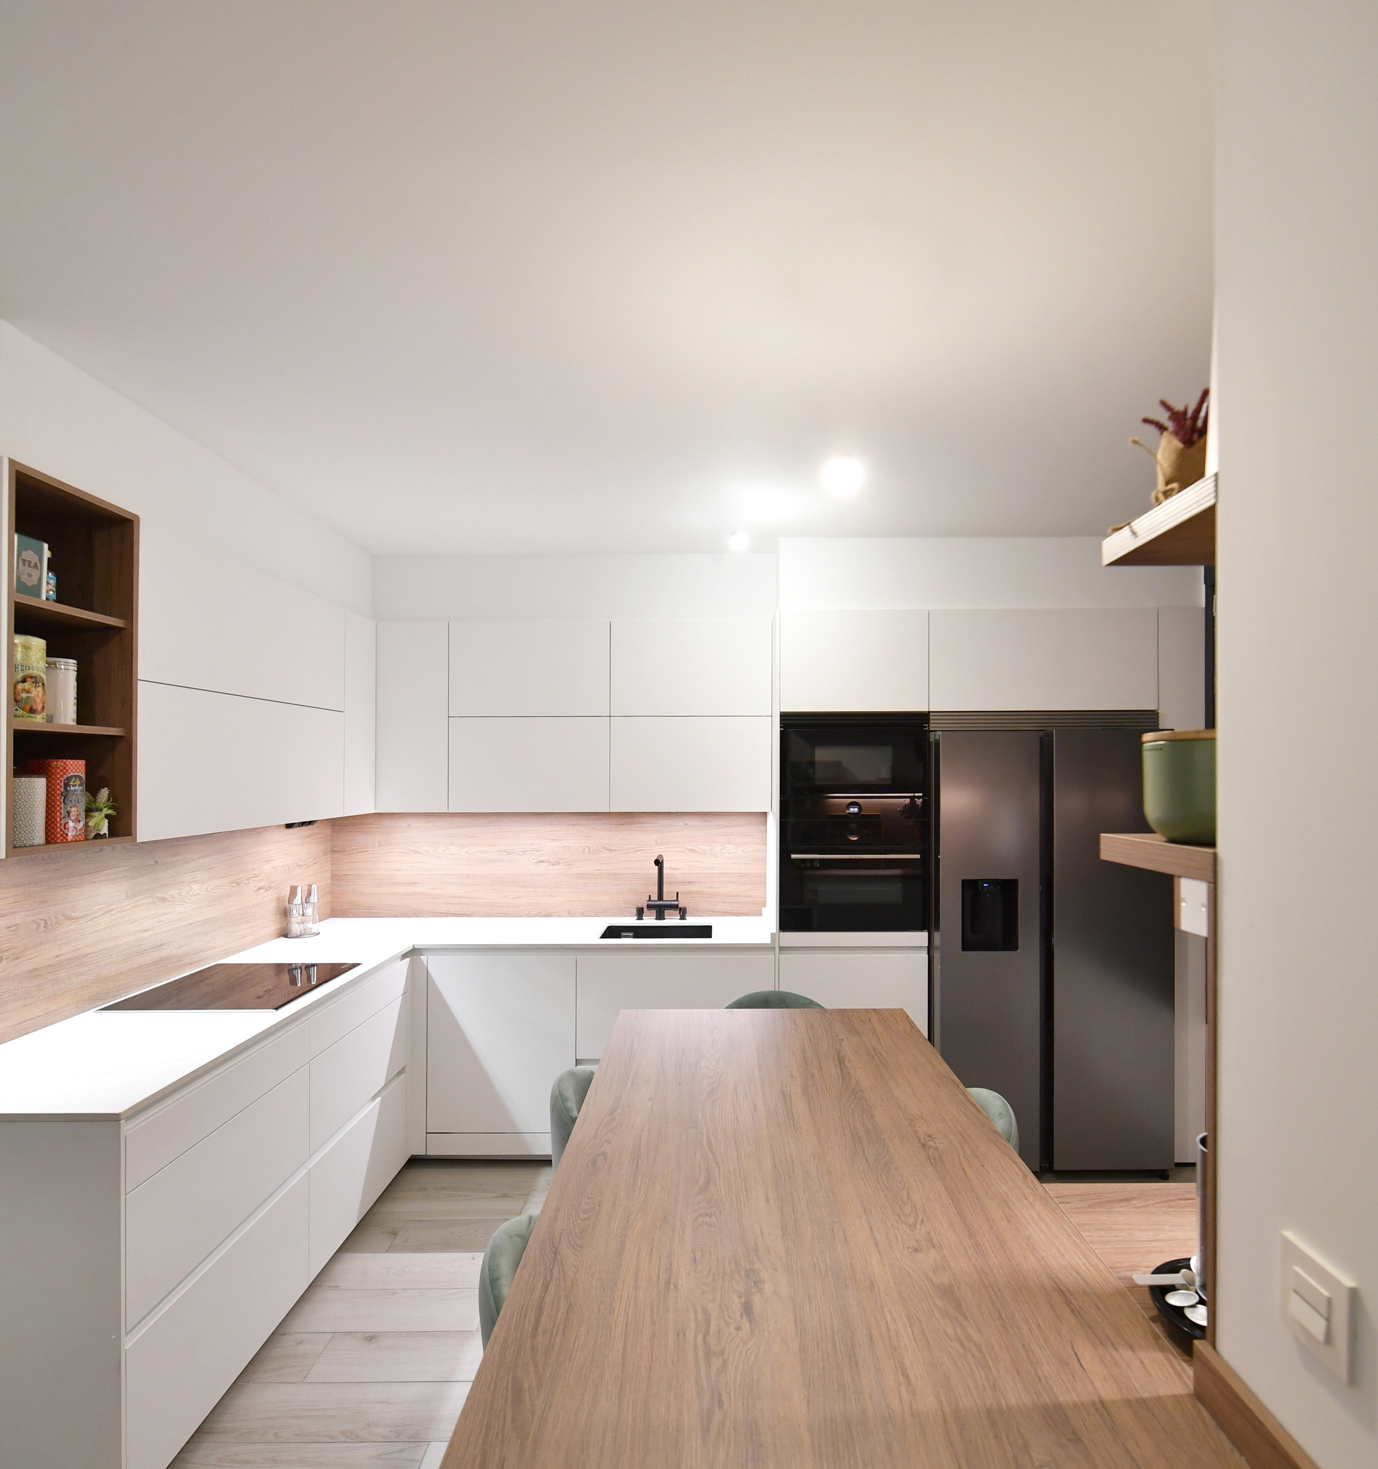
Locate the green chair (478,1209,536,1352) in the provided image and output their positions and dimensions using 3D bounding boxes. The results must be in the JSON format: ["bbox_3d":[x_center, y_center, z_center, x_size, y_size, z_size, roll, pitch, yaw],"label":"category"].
[{"bbox_3d":[-0.075,1.200,1.250,0.530,0.930,0.500,0,-2,1],"label":"green chair"}]

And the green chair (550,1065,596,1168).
[{"bbox_3d":[-0.060,1.218,1.833,0.510,0.915,0.490,0,-2,2],"label":"green chair"}]

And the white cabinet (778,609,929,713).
[{"bbox_3d":[0.672,-0.285,3.520,0.607,0.419,0.580,0,-2,2],"label":"white cabinet"}]

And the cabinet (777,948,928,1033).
[{"bbox_3d":[0.676,1.295,3.560,0.605,0.840,0.580,0,-2,1],"label":"cabinet"}]

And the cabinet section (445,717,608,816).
[{"bbox_3d":[-0.685,0.134,3.640,0.695,0.415,0.350,0,-1,1],"label":"cabinet section"}]

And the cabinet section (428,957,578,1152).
[{"bbox_3d":[-0.750,1.295,3.530,0.600,0.810,0.570,0,-1,1],"label":"cabinet section"}]

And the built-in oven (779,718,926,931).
[{"bbox_3d":[0.671,0.367,3.495,0.596,0.872,0.560,0,-2,2],"label":"built-in oven"}]

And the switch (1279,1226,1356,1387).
[{"bbox_3d":[0.590,0.538,0.757,0.012,0.087,0.086,0,-2,1],"label":"switch"}]

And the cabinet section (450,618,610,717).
[{"bbox_3d":[-0.685,-0.283,3.640,0.695,0.415,0.350,0,-1,1],"label":"cabinet section"}]

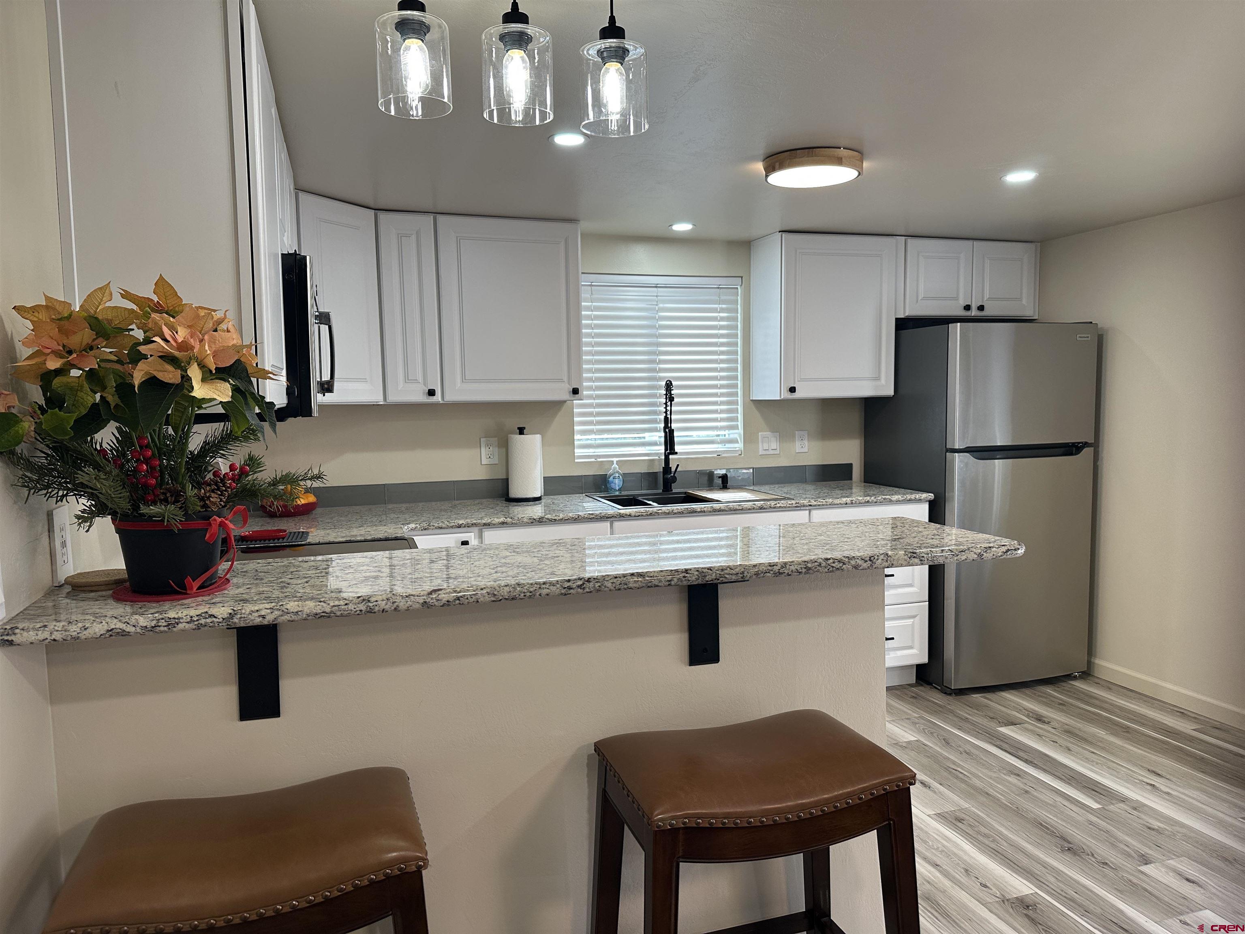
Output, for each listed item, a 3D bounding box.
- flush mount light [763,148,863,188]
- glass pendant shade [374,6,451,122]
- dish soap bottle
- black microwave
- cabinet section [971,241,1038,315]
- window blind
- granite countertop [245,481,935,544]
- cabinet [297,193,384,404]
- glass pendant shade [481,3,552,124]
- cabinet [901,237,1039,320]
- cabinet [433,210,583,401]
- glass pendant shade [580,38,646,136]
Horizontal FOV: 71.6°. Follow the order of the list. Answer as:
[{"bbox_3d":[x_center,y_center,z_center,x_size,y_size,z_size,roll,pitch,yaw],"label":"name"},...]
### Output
[{"bbox_3d":[0.617,-0.961,2.793,0.313,0.053,0.313,-1,5,0],"label":"flush mount light"},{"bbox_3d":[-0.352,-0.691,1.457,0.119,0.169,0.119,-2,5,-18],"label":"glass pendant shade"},{"bbox_3d":[-0.034,0.050,4.085,0.080,0.161,0.050,-2,5,-9],"label":"dish soap bottle"},{"bbox_3d":[-1.044,-0.340,2.412,0.422,0.404,0.757,-2,5,-18],"label":"black microwave"},{"bbox_3d":[1.877,-0.945,4.479,0.410,0.381,0.325,-2,5,-17],"label":"cabinet section"},{"bbox_3d":[0.184,-0.478,4.173,0.870,0.877,0.060,-2,5,-18],"label":"window blind"},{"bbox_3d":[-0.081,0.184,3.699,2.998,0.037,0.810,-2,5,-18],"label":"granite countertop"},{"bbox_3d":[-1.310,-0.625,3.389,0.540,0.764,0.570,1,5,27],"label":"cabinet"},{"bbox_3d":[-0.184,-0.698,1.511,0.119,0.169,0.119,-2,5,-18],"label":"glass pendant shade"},{"bbox_3d":[1.695,-0.946,4.446,0.847,0.381,0.322,-2,5,-18],"label":"cabinet"},{"bbox_3d":[-0.510,-0.666,3.764,0.609,0.765,0.323,-2,5,-18],"label":"cabinet"},{"bbox_3d":[-0.015,-0.685,1.567,0.120,0.140,0.120,-1,5,0],"label":"glass pendant shade"}]

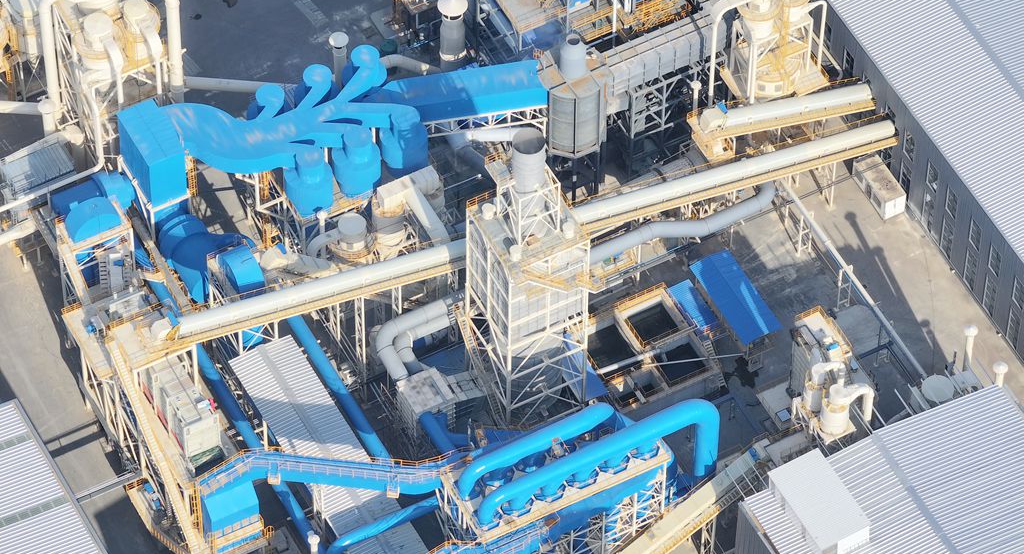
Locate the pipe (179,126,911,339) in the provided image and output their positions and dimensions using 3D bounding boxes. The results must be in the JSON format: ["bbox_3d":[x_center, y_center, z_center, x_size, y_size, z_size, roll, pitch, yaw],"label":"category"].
[{"bbox_3d":[3.274,-4.655,469.459,79.900,1.800,1.800,-16,55,-27],"label":"pipe"}]

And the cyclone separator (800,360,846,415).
[{"bbox_3d":[29.263,9.951,461.974,4.200,6.600,2.300,-23,58,-16],"label":"cyclone separator"}]

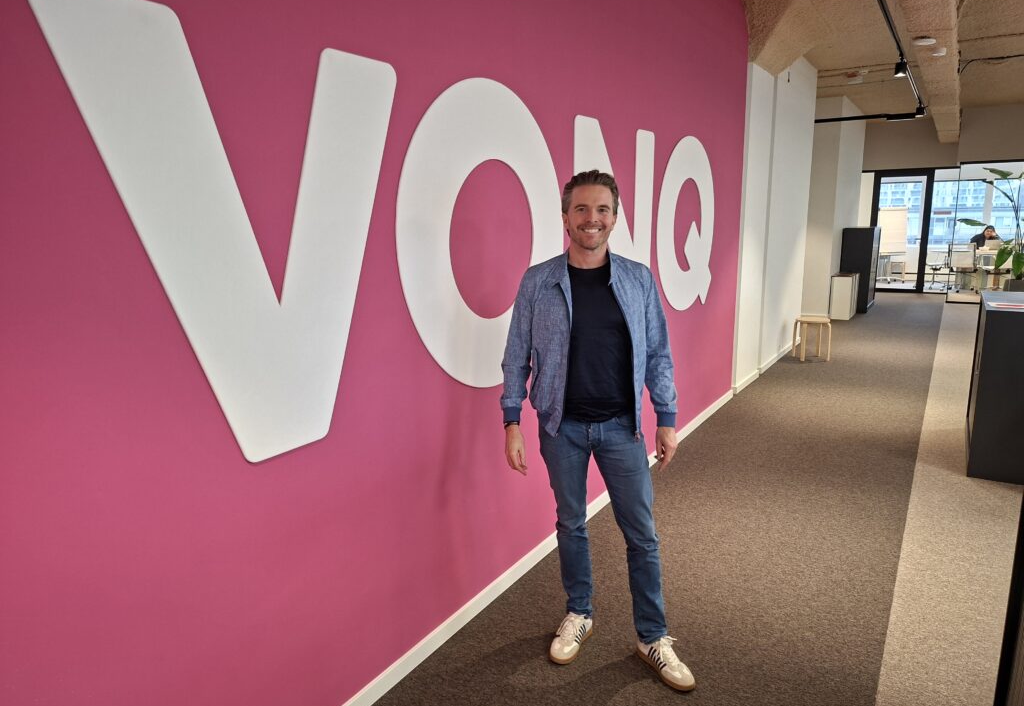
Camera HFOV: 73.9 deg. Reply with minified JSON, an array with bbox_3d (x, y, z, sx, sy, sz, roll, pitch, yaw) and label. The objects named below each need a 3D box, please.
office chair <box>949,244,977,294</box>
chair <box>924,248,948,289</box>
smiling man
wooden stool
[{"bbox_3d":[9.069,-1.696,13.601,0.600,0.930,0.580,6,13,32],"label":"office chair"},{"bbox_3d":[8.824,-1.779,14.129,0.580,0.900,0.580,6,13,32],"label":"chair"},{"bbox_3d":[0.319,0.271,2.435,0.660,1.780,0.400,0,11,6],"label":"smiling man"},{"bbox_3d":[3.381,-0.154,7.665,0.370,0.450,0.370,0,11,6],"label":"wooden stool"}]

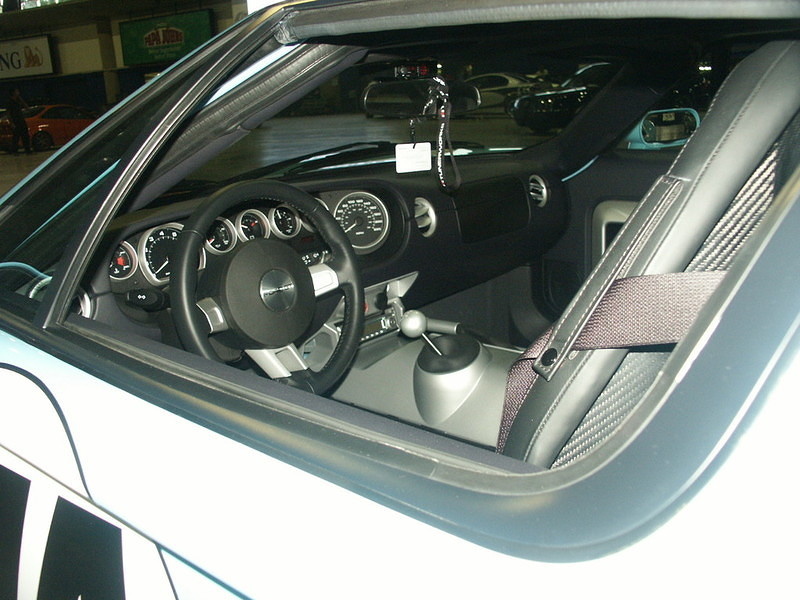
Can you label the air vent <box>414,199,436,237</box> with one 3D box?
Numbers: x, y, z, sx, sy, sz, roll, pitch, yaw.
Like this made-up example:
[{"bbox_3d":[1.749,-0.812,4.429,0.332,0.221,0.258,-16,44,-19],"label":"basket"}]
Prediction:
[{"bbox_3d":[0.046,-0.174,1.696,0.080,0.080,0.035,-17,10,-43],"label":"air vent"}]

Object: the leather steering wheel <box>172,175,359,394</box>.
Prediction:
[{"bbox_3d":[-0.207,-0.007,1.307,0.370,0.370,0.085,-16,4,-41],"label":"leather steering wheel"}]

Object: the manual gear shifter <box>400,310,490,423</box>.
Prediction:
[{"bbox_3d":[0.081,0.116,1.544,0.135,0.195,0.160,-15,18,-39],"label":"manual gear shifter"}]

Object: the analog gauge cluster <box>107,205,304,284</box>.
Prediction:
[{"bbox_3d":[-0.321,-0.095,1.425,0.385,0.112,0.055,-14,3,-38],"label":"analog gauge cluster"}]

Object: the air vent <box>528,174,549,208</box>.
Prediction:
[{"bbox_3d":[0.325,-0.260,1.936,0.080,0.080,0.035,-17,10,-43],"label":"air vent"}]

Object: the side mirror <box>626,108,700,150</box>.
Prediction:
[{"bbox_3d":[0.703,-0.453,2.150,0.215,0.115,0.120,-12,13,-31],"label":"side mirror"}]

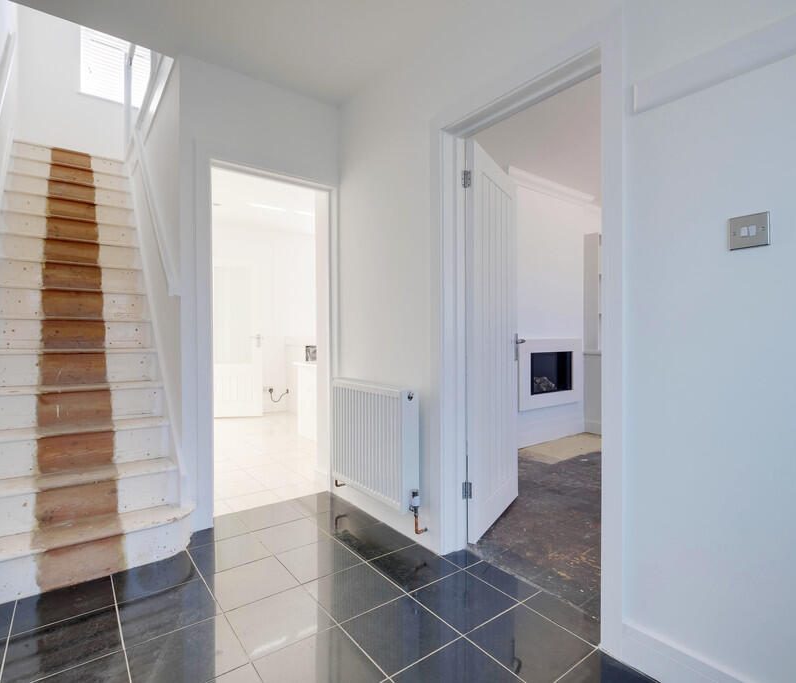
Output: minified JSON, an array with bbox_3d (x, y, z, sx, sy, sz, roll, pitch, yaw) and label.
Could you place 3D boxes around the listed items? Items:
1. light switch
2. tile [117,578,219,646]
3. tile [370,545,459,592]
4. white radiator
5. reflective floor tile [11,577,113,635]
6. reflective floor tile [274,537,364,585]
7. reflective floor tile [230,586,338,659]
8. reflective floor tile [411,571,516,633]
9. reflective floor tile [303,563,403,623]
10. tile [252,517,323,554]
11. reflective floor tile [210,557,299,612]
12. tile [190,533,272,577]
[{"bbox_3d":[0.893,-0.281,1.088,0.010,0.086,0.086,0,-1,-37],"label":"light switch"},{"bbox_3d":[-0.867,1.020,1.617,0.308,0.013,0.308,0,0,-37],"label":"tile"},{"bbox_3d":[0.069,1.025,1.940,0.309,0.010,0.309,0,-1,-37],"label":"tile"},{"bbox_3d":[-0.147,0.544,2.391,0.103,0.600,0.700,0,0,-37],"label":"white radiator"},{"bbox_3d":[-1.304,1.026,1.683,0.309,0.010,0.293,0,-1,-37],"label":"reflective floor tile"},{"bbox_3d":[-0.369,1.027,2.003,0.309,0.010,0.309,0,-1,-37],"label":"reflective floor tile"},{"bbox_3d":[-0.430,1.020,1.556,0.308,0.013,0.308,0,0,-37],"label":"reflective floor tile"},{"bbox_3d":[0.257,1.022,1.690,0.309,0.010,0.309,0,-1,-37],"label":"reflective floor tile"},{"bbox_3d":[-0.181,1.024,1.753,0.309,0.010,0.309,0,-1,-37],"label":"reflective floor tile"},{"bbox_3d":[-0.558,1.022,2.241,0.308,0.013,0.308,0,0,-37],"label":"tile"},{"bbox_3d":[-0.618,1.021,1.805,0.308,0.013,0.308,0,0,-37],"label":"reflective floor tile"},{"bbox_3d":[-0.806,1.022,2.054,0.308,0.013,0.308,0,0,-37],"label":"tile"}]

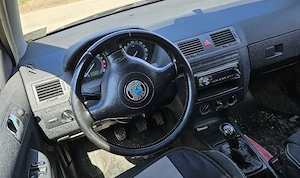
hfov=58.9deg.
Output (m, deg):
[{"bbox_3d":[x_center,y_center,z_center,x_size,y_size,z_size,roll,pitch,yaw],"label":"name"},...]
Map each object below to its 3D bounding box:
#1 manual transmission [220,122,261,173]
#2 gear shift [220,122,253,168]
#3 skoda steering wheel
[{"bbox_3d":[0.321,0.202,0.940,0.095,0.145,0.135,-18,29,-7],"label":"manual transmission"},{"bbox_3d":[0.311,0.194,0.943,0.065,0.135,0.100,-18,29,-7],"label":"gear shift"},{"bbox_3d":[-0.048,0.010,0.832,0.380,0.380,0.090,-26,8,-6],"label":"skoda steering wheel"}]

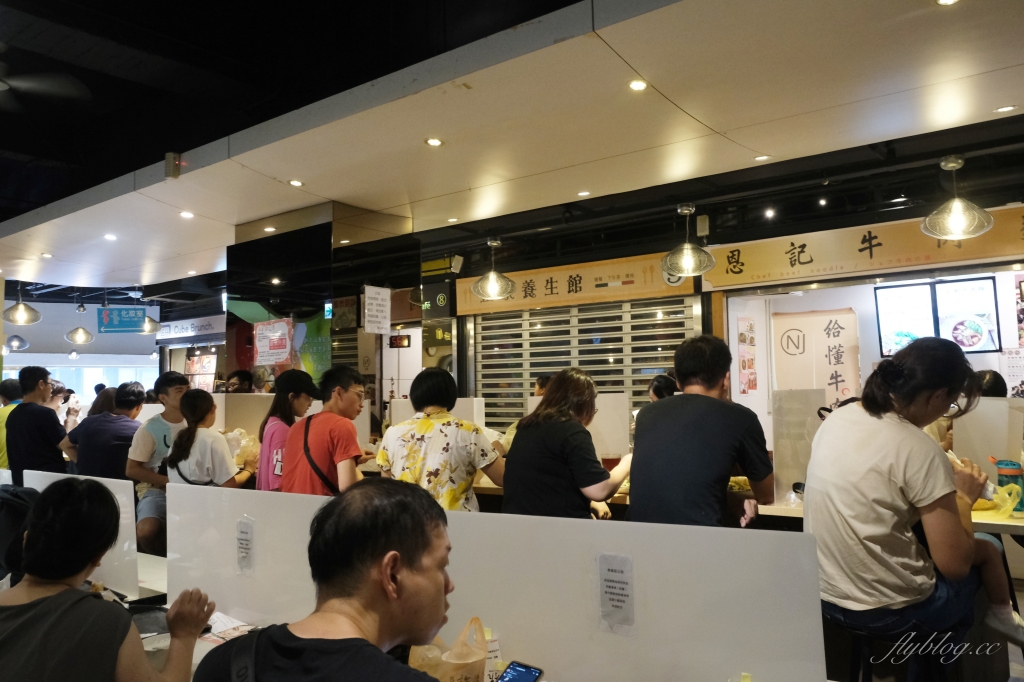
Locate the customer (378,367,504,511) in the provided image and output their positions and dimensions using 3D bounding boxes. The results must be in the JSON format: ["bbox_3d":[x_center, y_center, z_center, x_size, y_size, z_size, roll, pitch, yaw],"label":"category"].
[{"bbox_3d":[-0.289,0.762,3.237,0.490,1.300,0.500,-3,-4,26],"label":"customer"}]

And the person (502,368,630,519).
[{"bbox_3d":[0.229,0.756,2.857,0.480,1.300,0.520,-4,-5,38],"label":"person"}]

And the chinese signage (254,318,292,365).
[{"bbox_3d":[-1.555,0.013,4.995,0.420,0.290,0.010,-4,-5,38],"label":"chinese signage"}]

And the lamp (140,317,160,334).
[{"bbox_3d":[-3.181,-0.133,6.700,0.250,0.160,0.250,-4,-5,38],"label":"lamp"}]

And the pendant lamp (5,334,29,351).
[{"bbox_3d":[-4.647,0.019,7.200,0.250,0.140,0.250,-4,-5,38],"label":"pendant lamp"}]

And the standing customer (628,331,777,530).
[{"bbox_3d":[0.659,0.634,2.527,0.500,1.300,0.520,-3,-4,34],"label":"standing customer"}]

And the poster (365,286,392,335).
[{"bbox_3d":[-0.857,-0.197,4.923,0.010,0.300,0.220,-4,-5,38],"label":"poster"}]

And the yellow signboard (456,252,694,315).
[{"bbox_3d":[0.530,-0.552,7.793,2.860,0.415,0.080,-4,-5,38],"label":"yellow signboard"}]

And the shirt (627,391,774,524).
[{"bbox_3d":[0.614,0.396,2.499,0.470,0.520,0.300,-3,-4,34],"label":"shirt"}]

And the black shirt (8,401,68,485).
[{"bbox_3d":[-3.407,0.734,5.500,0.440,0.620,0.300,-3,-4,34],"label":"black shirt"}]

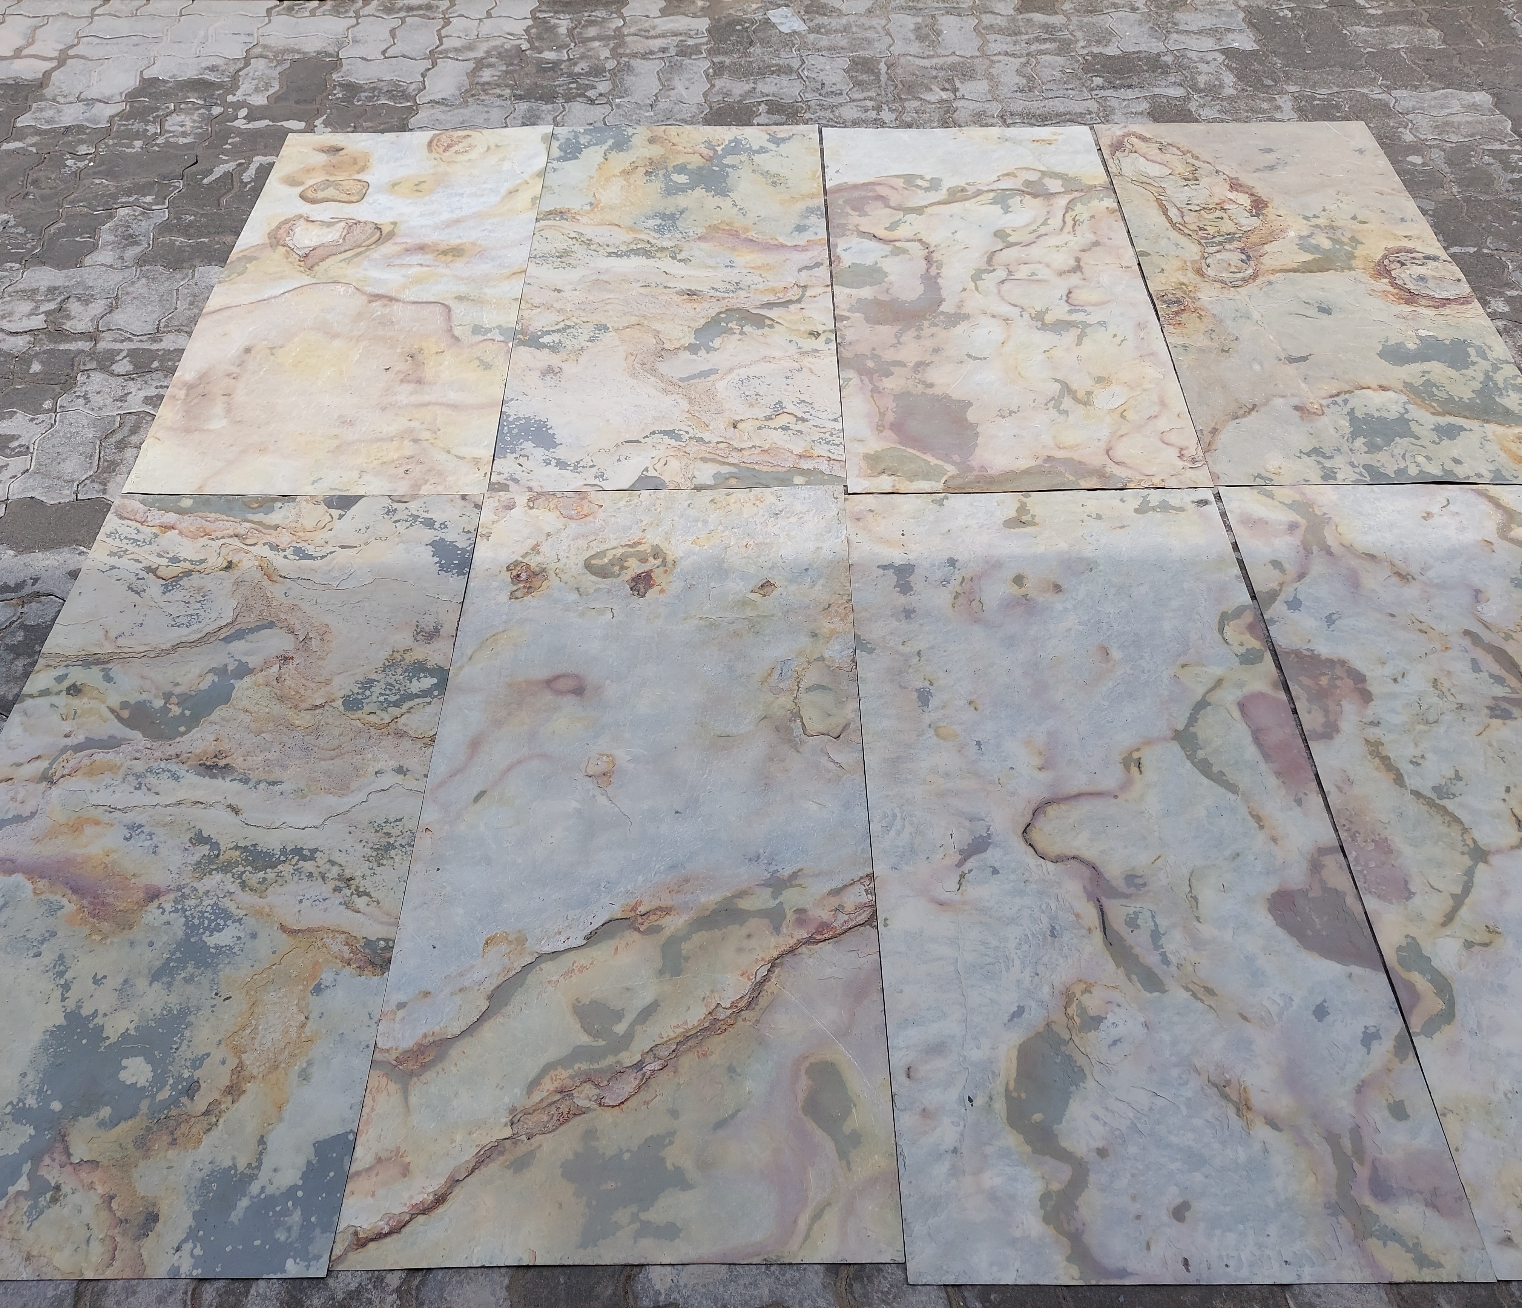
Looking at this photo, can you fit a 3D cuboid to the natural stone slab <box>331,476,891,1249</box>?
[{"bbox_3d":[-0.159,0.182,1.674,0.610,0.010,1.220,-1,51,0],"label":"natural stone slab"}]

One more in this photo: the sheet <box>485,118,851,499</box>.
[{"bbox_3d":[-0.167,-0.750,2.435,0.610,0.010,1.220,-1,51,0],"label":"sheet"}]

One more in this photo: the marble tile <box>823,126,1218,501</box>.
[{"bbox_3d":[0.453,-0.744,2.422,0.610,0.010,1.220,0,51,0],"label":"marble tile"}]

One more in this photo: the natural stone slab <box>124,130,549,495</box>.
[{"bbox_3d":[-0.784,-0.746,2.442,0.610,0.010,1.220,-1,51,0],"label":"natural stone slab"}]

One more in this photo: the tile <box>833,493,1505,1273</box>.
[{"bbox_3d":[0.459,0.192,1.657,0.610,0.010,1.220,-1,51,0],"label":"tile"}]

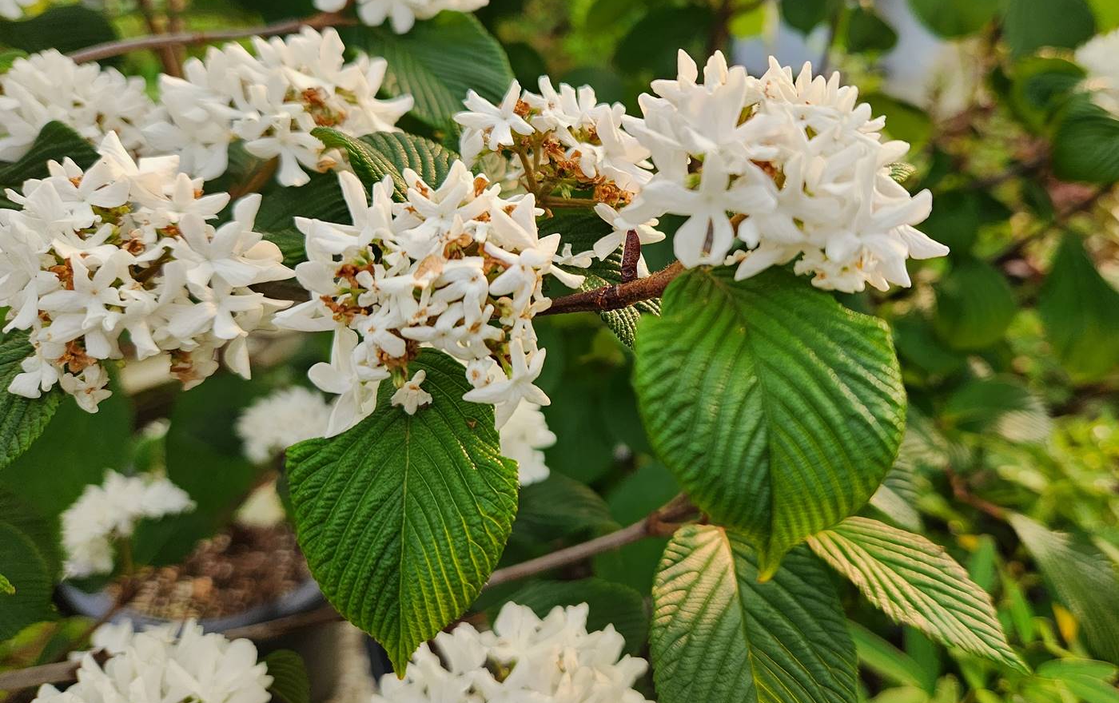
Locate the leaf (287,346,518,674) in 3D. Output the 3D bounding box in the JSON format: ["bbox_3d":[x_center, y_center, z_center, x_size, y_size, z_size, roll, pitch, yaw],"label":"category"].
[{"bbox_3d":[-0.050,0.053,0.255,0.077,0.108,0.025,2,-12,-2],"label":"leaf"}]

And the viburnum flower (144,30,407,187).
[{"bbox_3d":[-0.107,-0.096,0.300,0.100,0.055,0.072,-5,16,-17],"label":"viburnum flower"}]

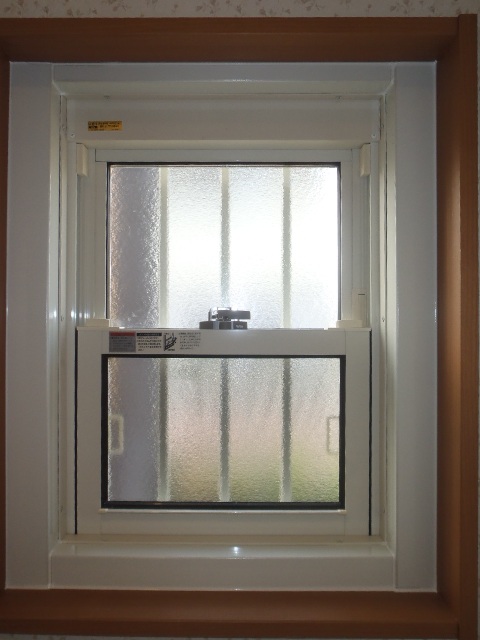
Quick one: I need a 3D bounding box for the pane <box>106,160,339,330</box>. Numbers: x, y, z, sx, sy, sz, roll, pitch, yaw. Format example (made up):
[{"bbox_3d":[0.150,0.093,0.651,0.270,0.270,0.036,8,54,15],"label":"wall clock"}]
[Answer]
[{"bbox_3d":[-0.031,-0.143,1.013,0.455,0.325,0.020,0,-1,0],"label":"pane"}]

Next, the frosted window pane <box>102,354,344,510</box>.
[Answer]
[{"bbox_3d":[-0.030,0.208,0.967,0.453,0.285,0.020,0,-1,0],"label":"frosted window pane"}]

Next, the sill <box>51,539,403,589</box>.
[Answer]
[{"bbox_3d":[-0.028,0.427,0.908,0.579,0.060,0.073,0,-1,0],"label":"sill"}]

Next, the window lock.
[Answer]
[{"bbox_3d":[-0.028,-0.003,0.966,0.096,0.041,0.039,0,-1,0],"label":"window lock"}]

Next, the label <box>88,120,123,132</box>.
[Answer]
[{"bbox_3d":[-0.248,-0.357,0.956,0.063,0.019,0.002,0,-1,0],"label":"label"}]

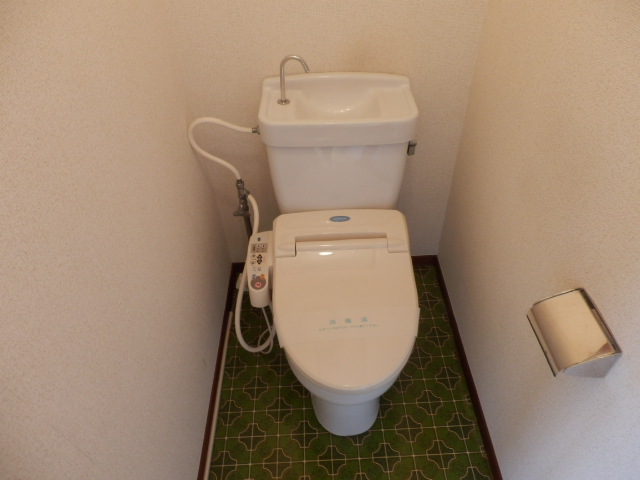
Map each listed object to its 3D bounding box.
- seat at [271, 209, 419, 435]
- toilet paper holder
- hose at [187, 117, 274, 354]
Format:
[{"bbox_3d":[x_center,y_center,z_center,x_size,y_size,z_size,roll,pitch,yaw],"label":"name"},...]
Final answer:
[{"bbox_3d":[0.073,0.270,1.299,0.386,0.476,0.546,-2,44,1],"label":"seat"},{"bbox_3d":[0.419,0.155,0.749,0.076,0.072,0.133,-2,44,1],"label":"toilet paper holder"},{"bbox_3d":[-0.244,0.013,1.376,0.214,0.694,0.328,-3,44,0],"label":"hose"}]

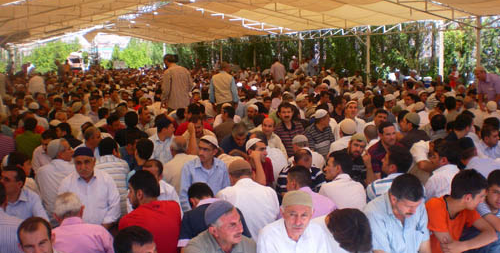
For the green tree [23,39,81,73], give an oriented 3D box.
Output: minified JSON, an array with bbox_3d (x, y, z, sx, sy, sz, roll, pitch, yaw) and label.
[{"bbox_3d":[-18.710,-6.347,52.000,5.600,4.000,4.800,0,7,0],"label":"green tree"}]

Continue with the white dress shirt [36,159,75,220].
[{"bbox_3d":[-1.631,0.551,4.650,0.480,0.560,0.320,6,9,40],"label":"white dress shirt"}]

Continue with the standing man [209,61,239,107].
[{"bbox_3d":[-0.455,-0.370,10.004,0.530,1.600,0.380,-1,7,4],"label":"standing man"}]

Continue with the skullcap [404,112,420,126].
[{"bbox_3d":[1.850,-0.080,6.250,0.190,0.110,0.170,23,16,23],"label":"skullcap"}]

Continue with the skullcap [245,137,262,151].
[{"bbox_3d":[0.032,0.162,4.950,0.180,0.100,0.170,-24,7,15],"label":"skullcap"}]

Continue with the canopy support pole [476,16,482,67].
[{"bbox_3d":[5.453,-1.414,13.155,0.100,2.450,0.100,2,8,24],"label":"canopy support pole"}]

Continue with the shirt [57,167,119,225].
[{"bbox_3d":[-1.243,0.604,4.250,0.520,0.540,0.320,-1,7,-11],"label":"shirt"}]

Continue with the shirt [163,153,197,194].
[{"bbox_3d":[-0.656,0.533,5.335,0.430,0.550,0.280,0,7,6],"label":"shirt"}]

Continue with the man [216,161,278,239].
[{"bbox_3d":[-0.036,0.677,4.275,0.580,0.900,0.720,-3,8,-12],"label":"man"}]

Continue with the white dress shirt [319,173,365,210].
[{"bbox_3d":[0.730,0.636,4.334,0.420,0.540,0.300,-4,8,-21],"label":"white dress shirt"}]

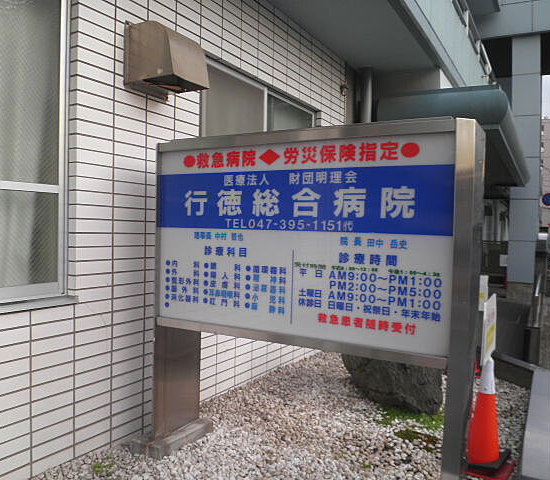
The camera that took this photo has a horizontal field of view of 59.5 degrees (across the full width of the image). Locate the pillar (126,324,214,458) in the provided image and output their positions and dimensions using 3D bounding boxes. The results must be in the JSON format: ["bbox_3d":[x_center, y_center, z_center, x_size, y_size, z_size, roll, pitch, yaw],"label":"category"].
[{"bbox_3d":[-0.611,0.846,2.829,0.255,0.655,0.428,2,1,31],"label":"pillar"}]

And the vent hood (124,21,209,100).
[{"bbox_3d":[-0.612,-1.059,2.767,0.388,0.362,0.311,2,1,31],"label":"vent hood"}]

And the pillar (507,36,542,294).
[{"bbox_3d":[5.517,-1.560,10.656,0.570,5.733,0.580,2,1,28],"label":"pillar"}]

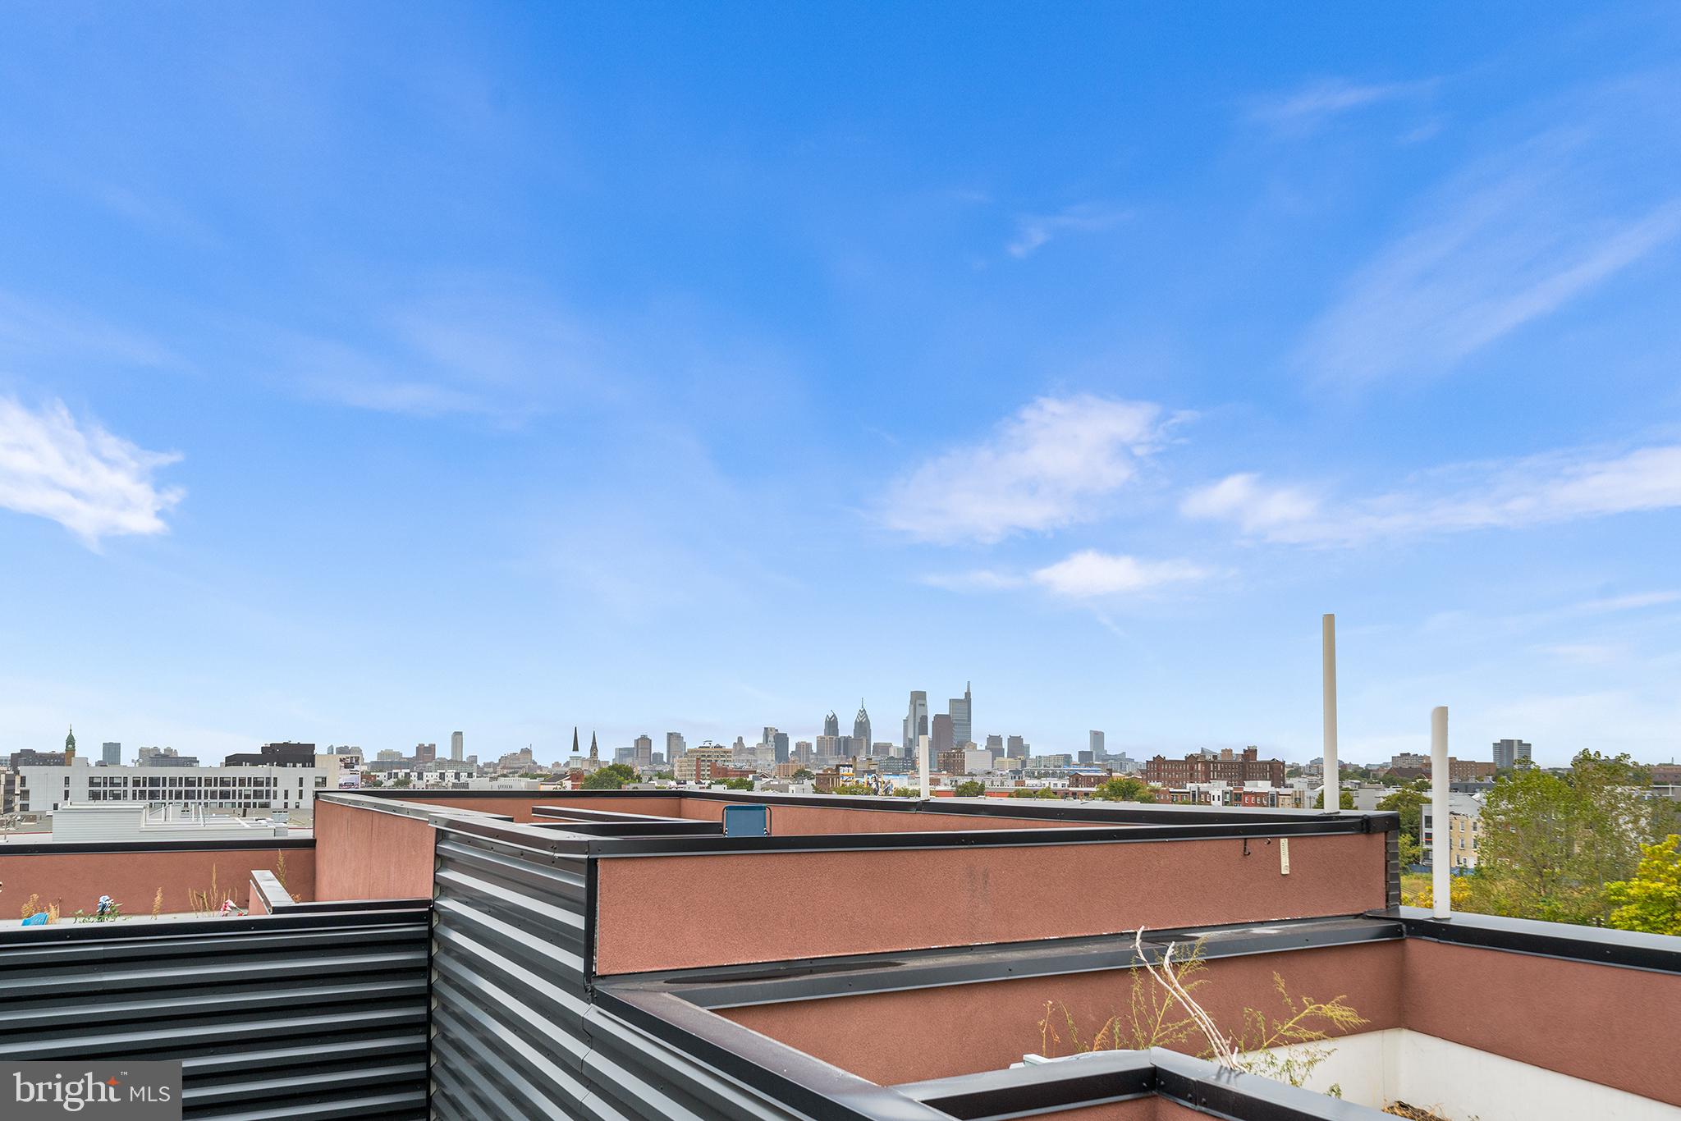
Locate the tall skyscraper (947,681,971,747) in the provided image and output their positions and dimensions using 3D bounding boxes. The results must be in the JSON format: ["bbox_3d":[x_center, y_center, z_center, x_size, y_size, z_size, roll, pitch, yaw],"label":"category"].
[{"bbox_3d":[402.520,577.800,3795.220,57.000,340.000,46.000,5,-12,-26],"label":"tall skyscraper"}]

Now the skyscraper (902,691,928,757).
[{"bbox_3d":[257.640,581.240,3726.150,50.000,297.000,46.000,5,-12,-26],"label":"skyscraper"}]

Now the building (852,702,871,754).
[{"bbox_3d":[77.760,618.020,3880.320,44.000,286.000,44.000,5,-12,-26],"label":"building"}]

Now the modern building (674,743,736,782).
[{"bbox_3d":[-120.770,185.410,995.710,44.000,43.000,36.000,5,-12,-26],"label":"modern building"}]

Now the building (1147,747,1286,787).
[{"bbox_3d":[192.980,110.150,578.810,52.000,29.000,43.000,5,-12,-26],"label":"building"}]

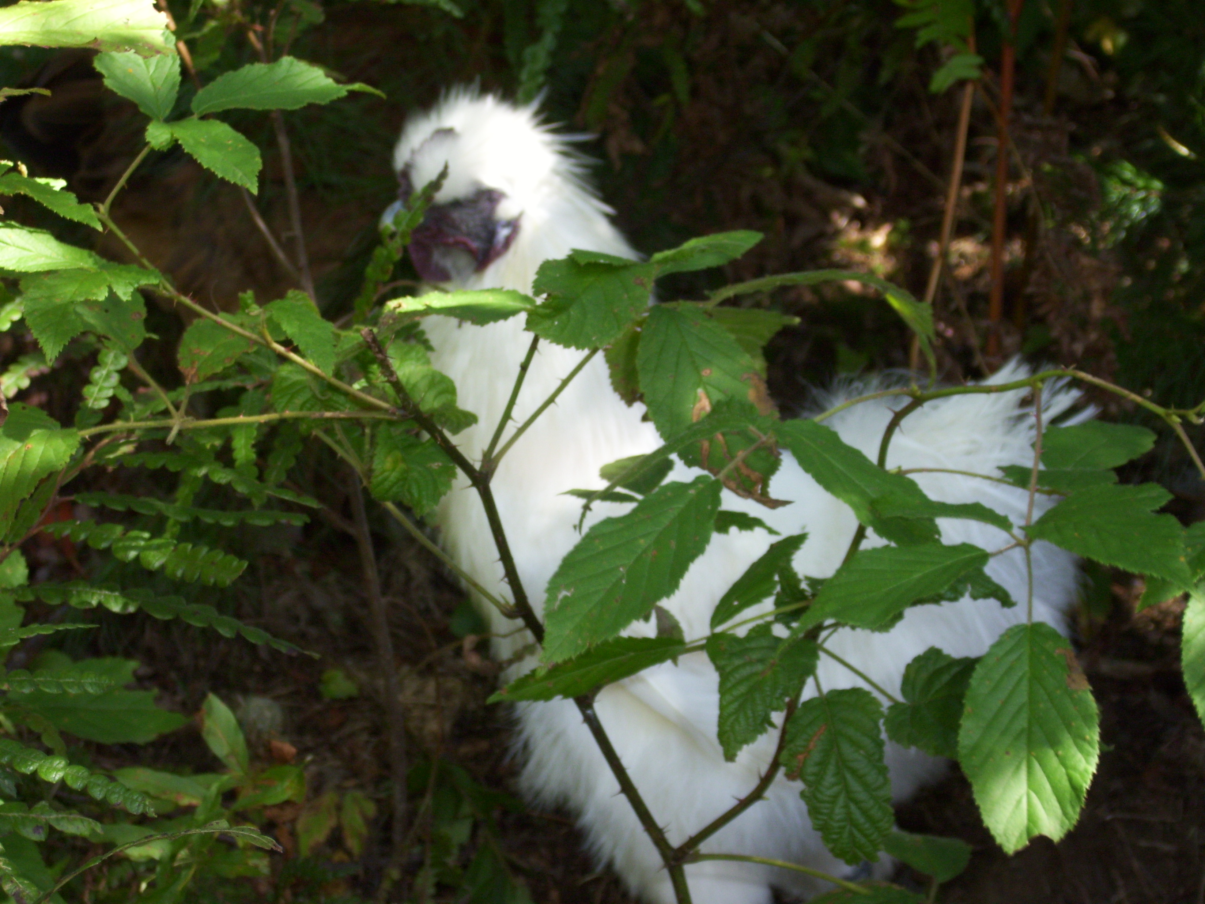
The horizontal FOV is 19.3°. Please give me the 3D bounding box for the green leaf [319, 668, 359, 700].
[{"bbox_3d":[-0.130,0.114,1.750,0.020,0.006,0.022,-1,37,-1],"label":"green leaf"}]

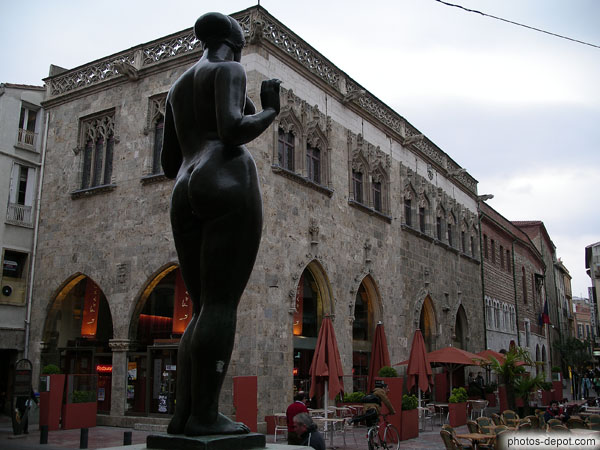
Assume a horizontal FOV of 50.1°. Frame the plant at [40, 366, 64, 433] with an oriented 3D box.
[{"bbox_3d":[-8.758,6.125,22.832,0.560,2.243,0.560,-8,-14,32],"label":"plant"}]

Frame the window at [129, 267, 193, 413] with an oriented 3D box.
[{"bbox_3d":[-4.050,3.671,20.772,3.600,4.850,0.450,-8,-15,31],"label":"window"}]

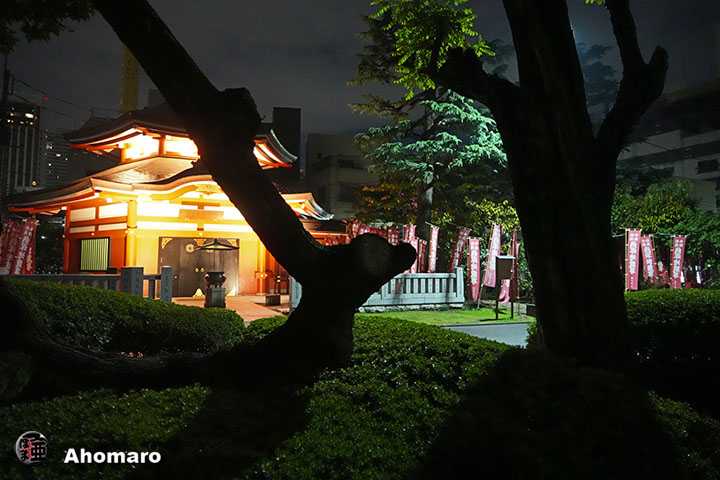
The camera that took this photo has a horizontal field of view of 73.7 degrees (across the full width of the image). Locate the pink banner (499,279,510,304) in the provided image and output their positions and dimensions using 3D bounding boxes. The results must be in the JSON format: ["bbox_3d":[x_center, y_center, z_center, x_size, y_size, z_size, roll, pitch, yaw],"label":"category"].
[{"bbox_3d":[4.190,0.868,13.400,0.450,1.800,0.080,9,-2,-11],"label":"pink banner"}]

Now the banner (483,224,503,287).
[{"bbox_3d":[3.878,0.452,13.900,0.420,1.800,0.050,12,-5,-41],"label":"banner"}]

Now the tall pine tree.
[{"bbox_3d":[2.570,-3.609,17.500,6.200,11.800,6.000,0,-3,0],"label":"tall pine tree"}]

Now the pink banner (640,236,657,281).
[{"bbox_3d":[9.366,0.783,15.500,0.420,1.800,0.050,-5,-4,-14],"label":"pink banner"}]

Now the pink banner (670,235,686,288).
[{"bbox_3d":[10.211,0.802,15.400,0.430,1.800,0.050,7,-4,-10],"label":"pink banner"}]

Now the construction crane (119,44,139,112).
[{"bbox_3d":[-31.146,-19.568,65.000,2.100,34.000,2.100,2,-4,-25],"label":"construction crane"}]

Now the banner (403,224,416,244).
[{"bbox_3d":[1.463,0.477,14.100,0.420,1.800,0.050,4,-4,-30],"label":"banner"}]

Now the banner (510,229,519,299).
[{"bbox_3d":[4.101,0.630,12.700,0.080,1.800,0.450,0,-3,-3],"label":"banner"}]

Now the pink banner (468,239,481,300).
[{"bbox_3d":[3.317,0.882,13.900,0.420,1.800,0.050,4,-5,-33],"label":"pink banner"}]

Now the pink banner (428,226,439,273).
[{"bbox_3d":[2.194,0.524,14.300,0.050,1.800,0.420,1,-5,38],"label":"pink banner"}]

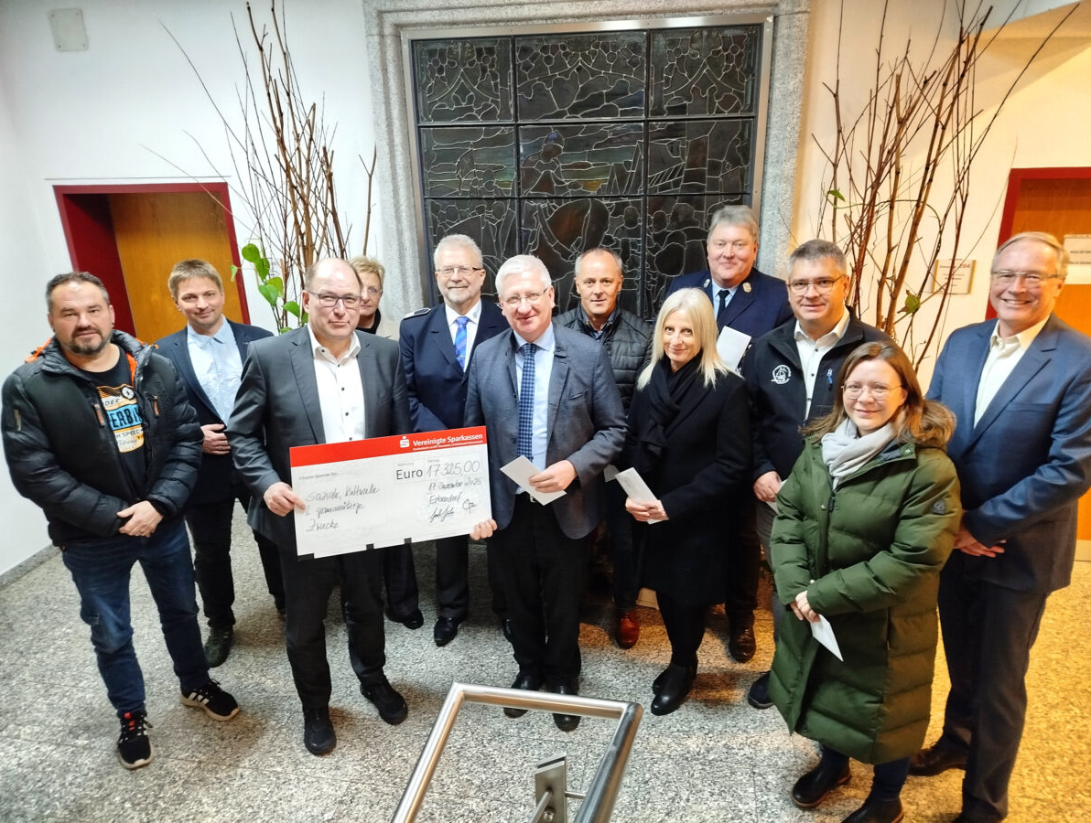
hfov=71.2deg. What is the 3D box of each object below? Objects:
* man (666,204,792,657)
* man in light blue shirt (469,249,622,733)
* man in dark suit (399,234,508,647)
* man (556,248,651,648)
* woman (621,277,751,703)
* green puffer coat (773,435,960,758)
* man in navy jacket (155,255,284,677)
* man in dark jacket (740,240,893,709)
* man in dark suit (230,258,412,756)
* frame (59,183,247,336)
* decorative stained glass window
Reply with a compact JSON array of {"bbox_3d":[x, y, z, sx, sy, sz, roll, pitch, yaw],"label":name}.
[{"bbox_3d":[0.724,0.147,3.149,0.550,1.910,0.380,5,21,16],"label":"man"},{"bbox_3d":[-0.002,0.338,2.821,0.570,1.810,0.400,2,20,8],"label":"man in light blue shirt"},{"bbox_3d":[-0.348,0.167,3.296,0.540,1.820,0.360,-3,20,-4],"label":"man in dark suit"},{"bbox_3d":[0.240,0.191,3.264,0.520,1.770,0.360,1,20,6],"label":"man"},{"bbox_3d":[0.534,0.368,2.893,0.480,1.680,0.400,11,24,31],"label":"woman"},{"bbox_3d":[0.969,0.551,2.362,0.440,1.060,0.570,-19,26,-39],"label":"green puffer coat"},{"bbox_3d":[-1.375,0.230,3.280,0.520,1.760,0.380,-9,21,-19],"label":"man in navy jacket"},{"bbox_3d":[0.962,0.292,2.853,0.550,1.830,0.400,8,22,24],"label":"man in dark jacket"},{"bbox_3d":[-0.781,0.376,2.746,0.600,1.825,0.420,-11,22,-24],"label":"man in dark suit"},{"bbox_3d":[-2.068,-0.296,4.434,0.972,1.989,0.320,1,20,7],"label":"frame"},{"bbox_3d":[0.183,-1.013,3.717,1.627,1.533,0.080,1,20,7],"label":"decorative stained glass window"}]

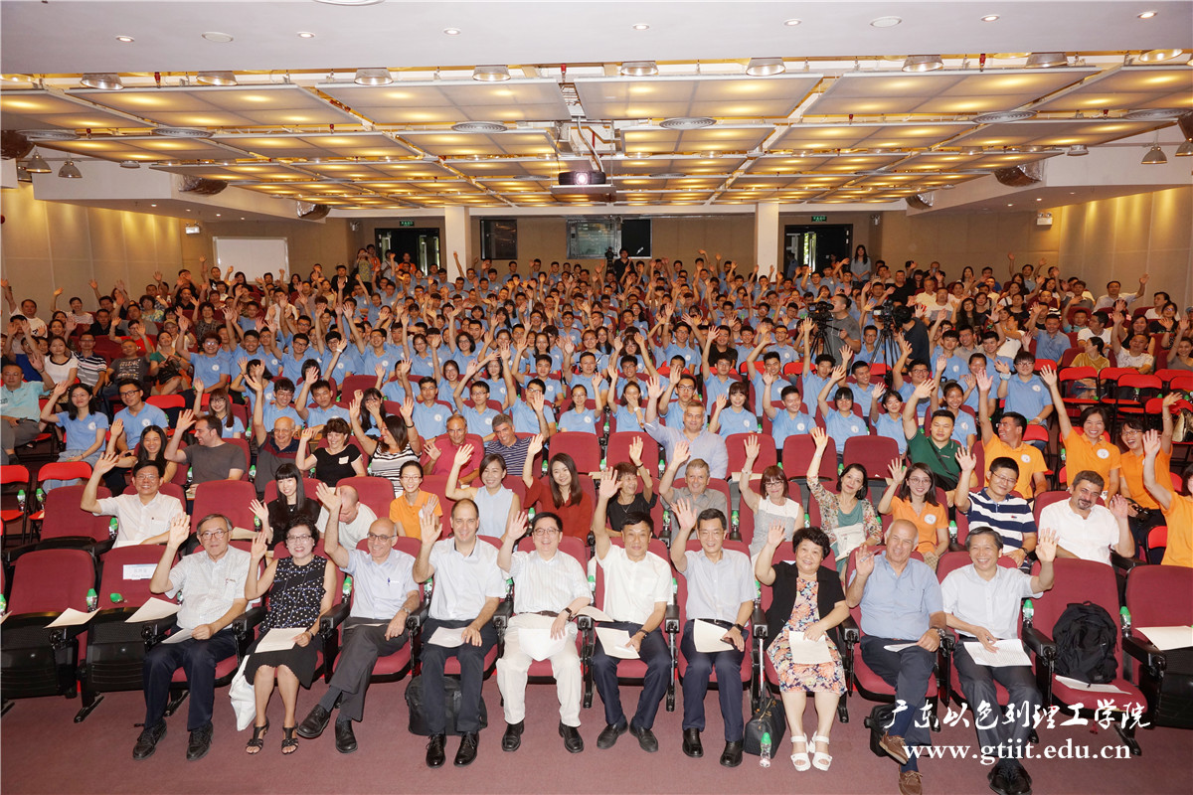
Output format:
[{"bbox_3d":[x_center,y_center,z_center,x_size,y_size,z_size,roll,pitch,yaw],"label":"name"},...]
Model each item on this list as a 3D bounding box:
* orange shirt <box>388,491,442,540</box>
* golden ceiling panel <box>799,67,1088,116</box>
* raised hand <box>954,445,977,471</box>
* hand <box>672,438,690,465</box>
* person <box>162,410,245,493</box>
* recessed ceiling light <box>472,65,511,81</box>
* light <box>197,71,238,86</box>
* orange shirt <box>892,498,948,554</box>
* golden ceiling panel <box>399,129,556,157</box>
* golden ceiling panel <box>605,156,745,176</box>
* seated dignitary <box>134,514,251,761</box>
[{"bbox_3d":[-1.438,0.984,6.285,0.420,0.500,0.280,0,8,3],"label":"orange shirt"},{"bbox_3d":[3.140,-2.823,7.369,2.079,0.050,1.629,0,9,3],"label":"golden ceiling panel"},{"bbox_3d":[2.578,0.427,5.550,0.145,0.190,0.080,2,9,19],"label":"raised hand"},{"bbox_3d":[0.595,0.389,5.601,0.110,0.185,0.060,19,12,-2],"label":"hand"},{"bbox_3d":[-3.431,0.775,6.764,0.680,1.280,0.850,-1,8,-2],"label":"person"},{"bbox_3d":[-0.849,-2.682,6.484,0.310,0.160,0.310,0,9,3],"label":"recessed ceiling light"},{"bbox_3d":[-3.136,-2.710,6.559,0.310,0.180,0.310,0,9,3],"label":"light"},{"bbox_3d":[2.348,0.952,5.839,0.400,0.480,0.260,2,8,14],"label":"orange shirt"},{"bbox_3d":[-1.397,-3.166,9.931,1.700,0.060,1.780,0,9,3],"label":"golden ceiling panel"},{"bbox_3d":[1.204,-3.732,12.806,2.234,0.060,1.696,0,8,3],"label":"golden ceiling panel"},{"bbox_3d":[-2.464,1.414,4.907,0.600,1.280,0.840,-1,9,-4],"label":"seated dignitary"}]

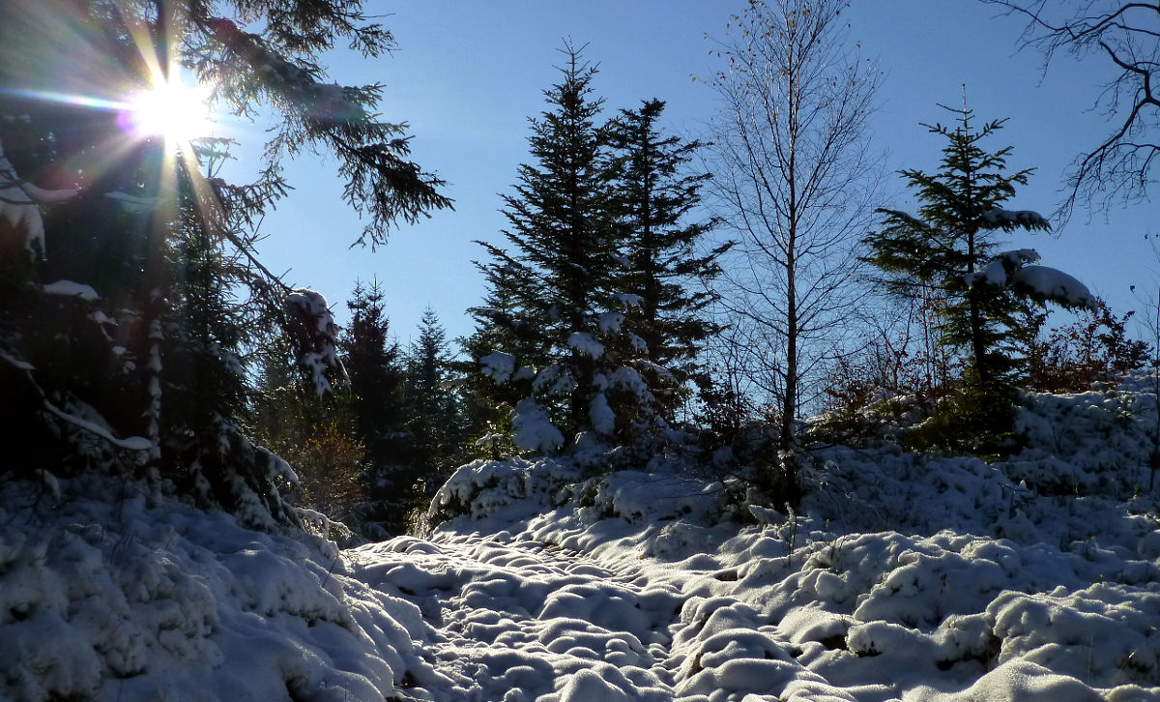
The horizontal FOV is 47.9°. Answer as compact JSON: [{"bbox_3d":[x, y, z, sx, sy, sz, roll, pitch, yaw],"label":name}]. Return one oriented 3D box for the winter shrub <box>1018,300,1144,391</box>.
[{"bbox_3d":[5.979,-0.075,15.500,1.500,1.150,1.200,0,-4,0],"label":"winter shrub"}]

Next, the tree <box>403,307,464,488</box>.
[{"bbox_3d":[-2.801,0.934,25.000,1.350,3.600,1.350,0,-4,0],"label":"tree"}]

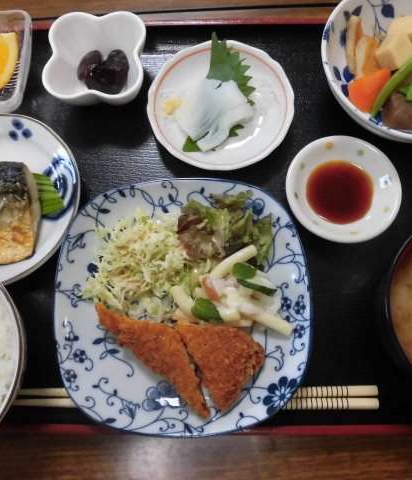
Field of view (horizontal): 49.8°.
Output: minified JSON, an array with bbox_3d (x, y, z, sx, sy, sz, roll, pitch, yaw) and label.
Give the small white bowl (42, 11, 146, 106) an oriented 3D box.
[{"bbox_3d":[-0.078,-0.127,0.332,0.071,0.038,0.071,1,76,1],"label":"small white bowl"}]

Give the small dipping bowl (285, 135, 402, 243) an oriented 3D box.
[{"bbox_3d":[0.094,-0.033,0.312,0.078,0.023,0.078,0,76,1],"label":"small dipping bowl"}]

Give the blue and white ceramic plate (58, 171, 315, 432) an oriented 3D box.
[{"bbox_3d":[-0.015,0.040,0.296,0.165,0.024,0.164,0,76,1],"label":"blue and white ceramic plate"}]

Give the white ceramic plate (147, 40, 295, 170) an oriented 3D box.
[{"bbox_3d":[0.011,-0.097,0.332,0.106,0.020,0.106,0,76,1],"label":"white ceramic plate"}]

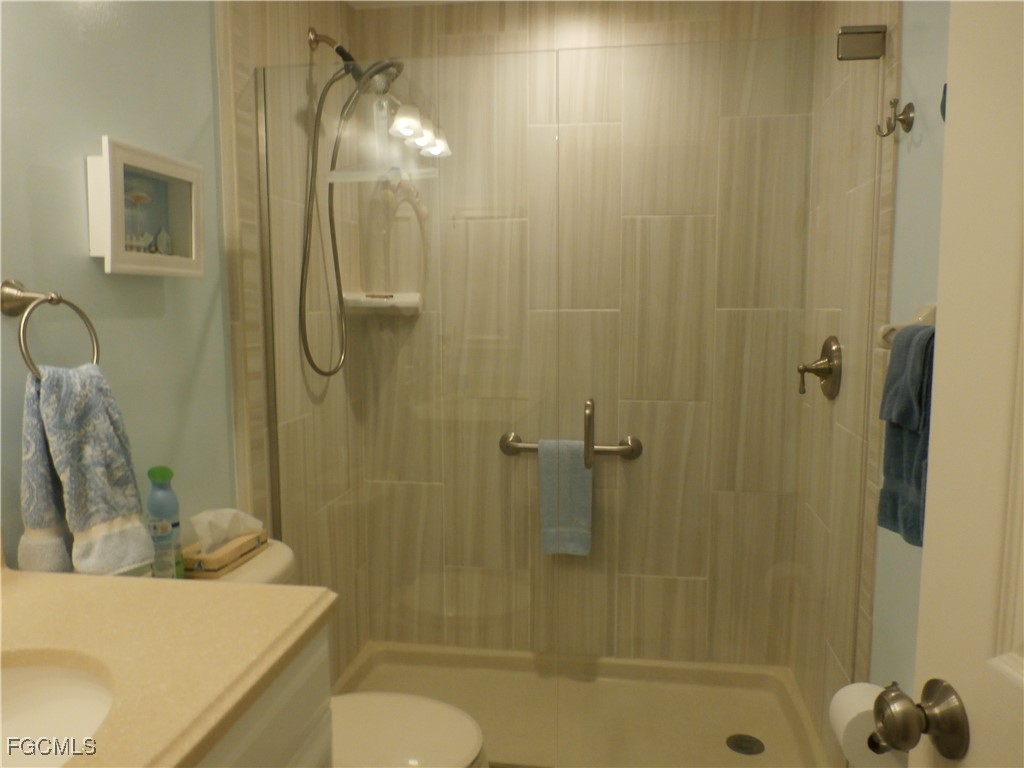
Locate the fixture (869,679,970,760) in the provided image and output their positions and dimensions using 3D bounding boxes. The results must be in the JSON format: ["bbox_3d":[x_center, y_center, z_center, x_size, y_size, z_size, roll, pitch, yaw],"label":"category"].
[{"bbox_3d":[0.367,0.308,0.678,0.066,0.067,0.067,-1,6,-4],"label":"fixture"}]

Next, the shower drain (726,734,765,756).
[{"bbox_3d":[0.684,1.059,2.164,0.107,0.012,0.107,1,6,9],"label":"shower drain"}]

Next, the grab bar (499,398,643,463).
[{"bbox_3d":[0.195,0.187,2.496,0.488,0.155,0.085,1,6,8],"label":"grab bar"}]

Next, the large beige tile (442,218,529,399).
[{"bbox_3d":[-0.093,-0.250,2.528,0.303,0.606,0.010,1,6,9],"label":"large beige tile"}]

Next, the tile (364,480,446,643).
[{"bbox_3d":[-0.385,0.651,2.679,0.295,0.604,0.012,1,6,8],"label":"tile"}]

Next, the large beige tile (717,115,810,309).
[{"bbox_3d":[0.803,-0.543,2.373,0.282,0.608,0.012,1,6,8],"label":"large beige tile"}]

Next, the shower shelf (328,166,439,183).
[{"bbox_3d":[-0.416,-0.679,2.423,0.300,0.040,0.200,1,6,9],"label":"shower shelf"}]

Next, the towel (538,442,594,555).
[{"bbox_3d":[0.183,0.378,2.493,0.168,0.390,0.045,1,6,9],"label":"towel"}]

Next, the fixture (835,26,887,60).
[{"bbox_3d":[0.785,-0.764,1.663,0.095,0.072,0.040,1,6,9],"label":"fixture"}]

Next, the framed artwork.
[{"bbox_3d":[-0.688,-0.319,1.387,0.064,0.226,0.280,1,6,8],"label":"framed artwork"}]

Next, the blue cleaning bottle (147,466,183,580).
[{"bbox_3d":[-0.644,0.273,1.371,0.061,0.223,0.061,-3,7,-26],"label":"blue cleaning bottle"}]

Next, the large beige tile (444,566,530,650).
[{"bbox_3d":[-0.087,0.807,2.651,0.306,0.303,0.012,1,6,8],"label":"large beige tile"}]

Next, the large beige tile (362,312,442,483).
[{"bbox_3d":[-0.388,0.049,2.615,0.295,0.608,0.012,1,6,8],"label":"large beige tile"}]

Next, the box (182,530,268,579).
[{"bbox_3d":[-0.646,0.373,1.651,0.105,0.048,0.208,1,6,9],"label":"box"}]

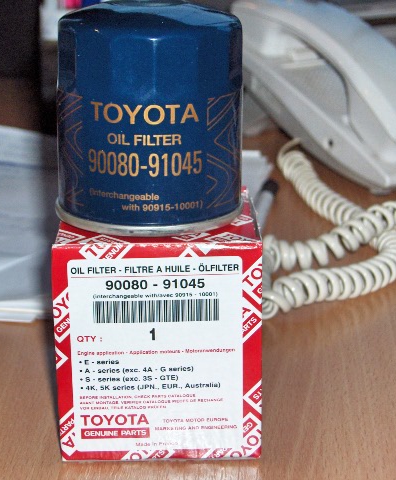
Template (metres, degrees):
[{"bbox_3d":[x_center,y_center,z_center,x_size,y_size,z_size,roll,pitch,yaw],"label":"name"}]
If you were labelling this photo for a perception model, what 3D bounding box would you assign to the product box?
[{"bbox_3d":[-0.013,0.029,0.480,0.070,0.081,0.068,-1,18,0],"label":"product box"}]

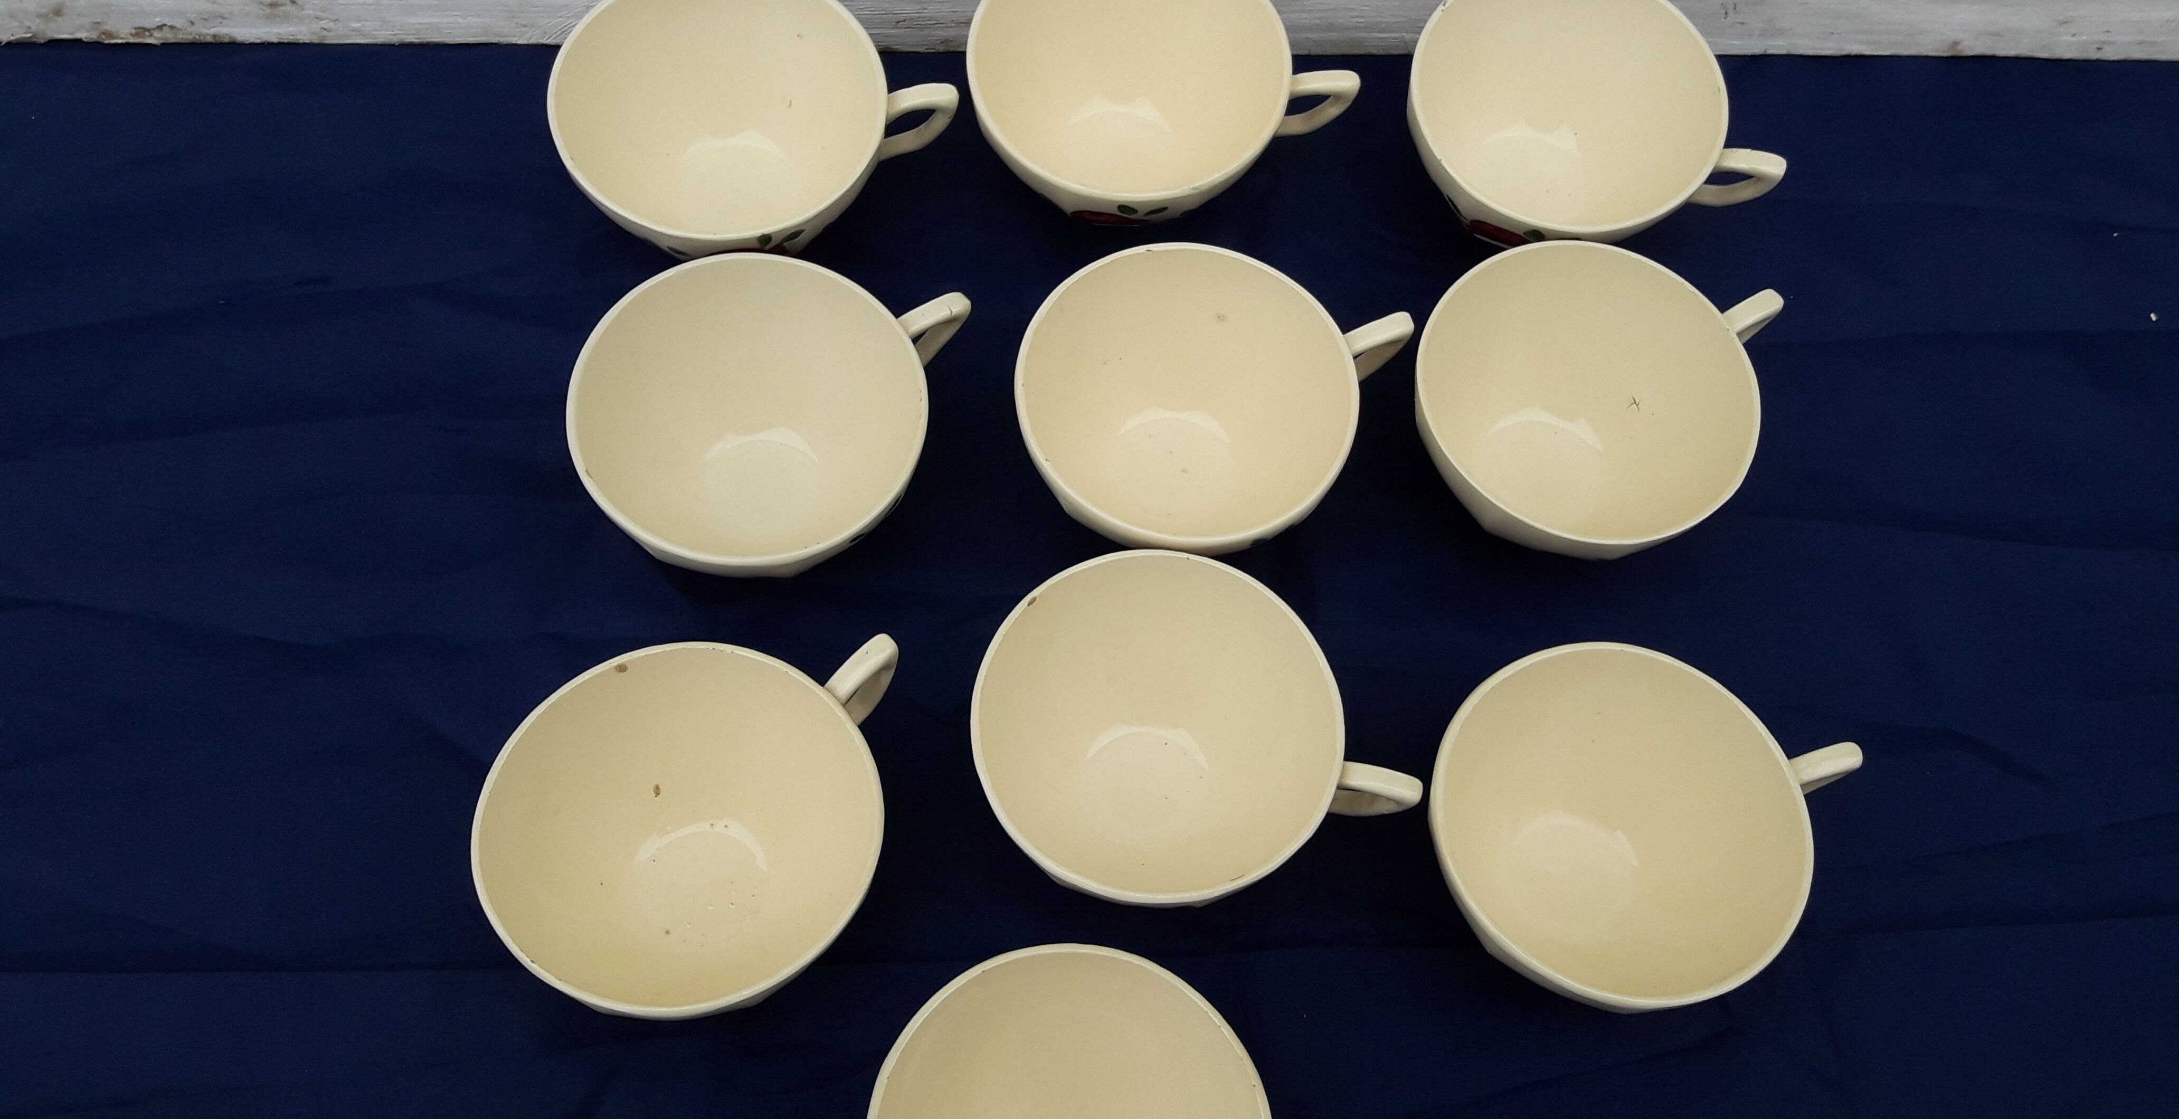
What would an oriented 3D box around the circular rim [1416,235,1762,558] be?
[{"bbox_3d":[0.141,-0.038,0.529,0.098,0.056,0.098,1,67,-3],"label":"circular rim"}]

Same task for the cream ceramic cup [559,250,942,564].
[{"bbox_3d":[-0.088,-0.039,0.525,0.122,0.054,0.100,-32,73,-14],"label":"cream ceramic cup"}]

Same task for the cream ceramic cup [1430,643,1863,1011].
[{"bbox_3d":[0.151,0.076,0.493,0.122,0.054,0.100,-15,70,-8],"label":"cream ceramic cup"}]

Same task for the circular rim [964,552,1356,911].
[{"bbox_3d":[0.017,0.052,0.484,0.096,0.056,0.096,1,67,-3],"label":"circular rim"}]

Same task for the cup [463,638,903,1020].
[{"bbox_3d":[-0.097,0.070,0.473,0.099,0.062,0.120,42,71,13],"label":"cup"}]

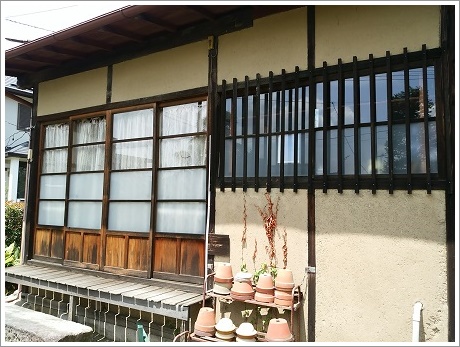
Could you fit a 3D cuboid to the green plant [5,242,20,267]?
[{"bbox_3d":[-3.153,1.244,4.950,0.500,0.500,0.500,-1,-5,28],"label":"green plant"}]

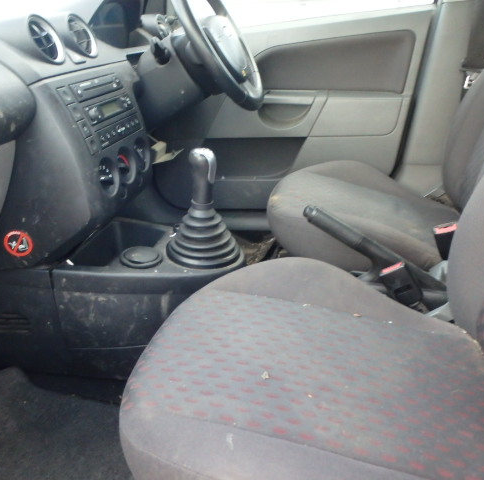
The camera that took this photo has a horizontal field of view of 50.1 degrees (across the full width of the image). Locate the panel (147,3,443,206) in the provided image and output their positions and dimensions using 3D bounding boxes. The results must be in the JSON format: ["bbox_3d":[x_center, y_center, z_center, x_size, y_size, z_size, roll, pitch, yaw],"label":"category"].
[{"bbox_3d":[0.087,-0.354,1.517,0.820,0.600,0.100,4,25,13],"label":"panel"}]

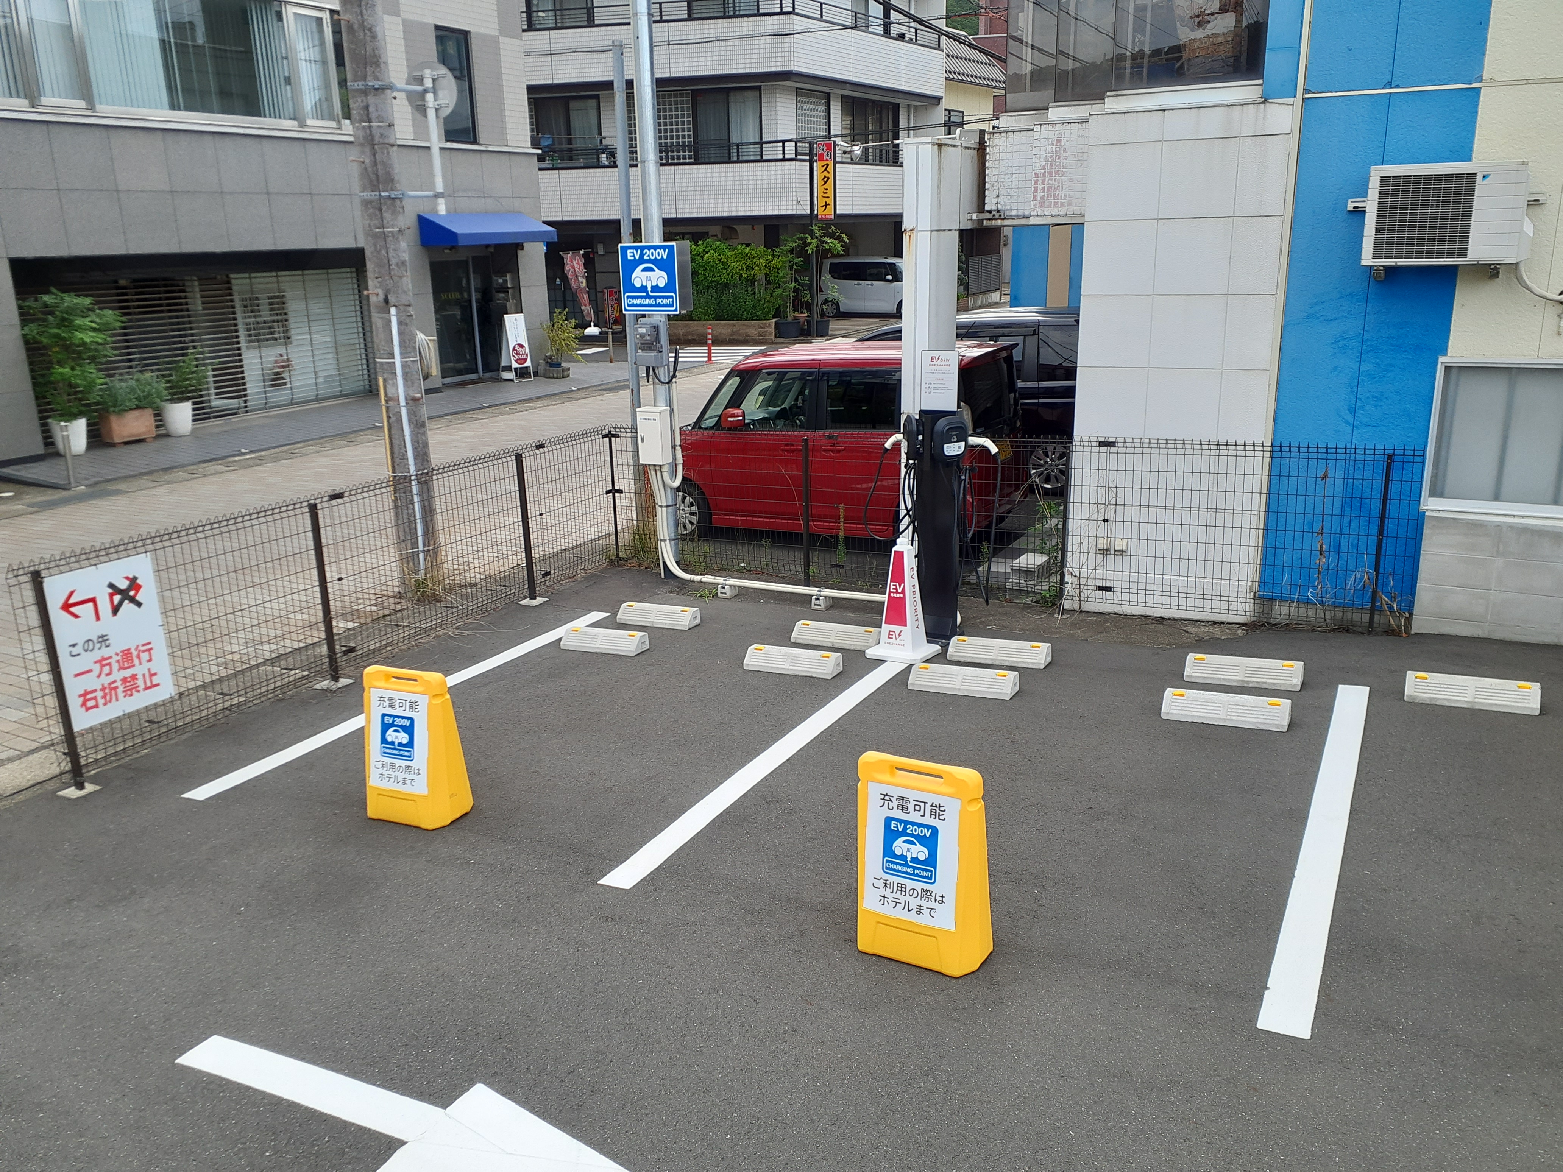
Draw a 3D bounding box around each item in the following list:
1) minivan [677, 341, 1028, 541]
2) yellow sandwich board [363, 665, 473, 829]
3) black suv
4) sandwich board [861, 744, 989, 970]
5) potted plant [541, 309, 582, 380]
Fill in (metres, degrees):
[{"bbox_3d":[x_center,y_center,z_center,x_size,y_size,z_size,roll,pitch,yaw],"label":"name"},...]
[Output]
[{"bbox_3d":[0.359,-1.304,11.014,3.395,1.735,1.475,6,17,28],"label":"minivan"},{"bbox_3d":[-1.697,0.719,5.619,0.440,0.700,0.275,4,16,28],"label":"yellow sandwich board"},{"bbox_3d":[1.837,-2.130,13.641,4.750,1.850,1.760,5,17,26],"label":"black suv"},{"bbox_3d":[0.498,0.947,4.251,0.440,0.700,0.275,4,16,28],"label":"sandwich board"},{"bbox_3d":[-4.086,-4.493,22.600,0.780,1.280,0.720,-5,15,-9],"label":"potted plant"}]

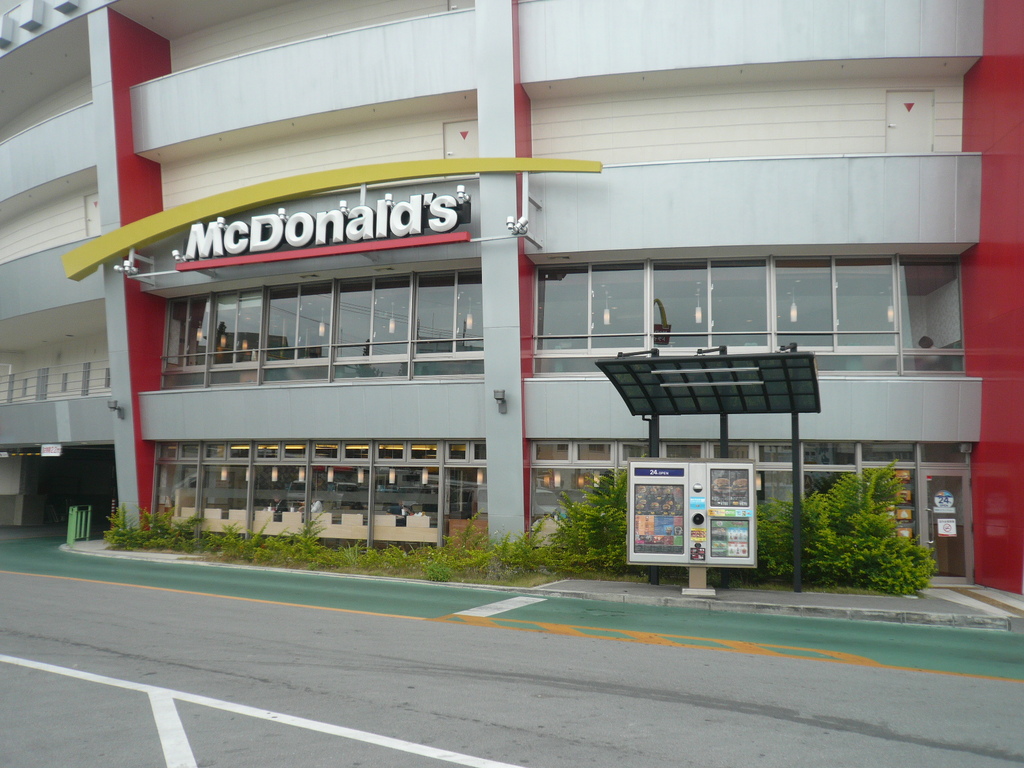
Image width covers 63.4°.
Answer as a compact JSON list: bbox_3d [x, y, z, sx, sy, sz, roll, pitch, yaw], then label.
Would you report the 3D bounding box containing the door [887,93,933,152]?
[{"bbox_3d":[7.257,-4.329,15.142,0.860,2.000,0.080,0,2,4],"label":"door"}]

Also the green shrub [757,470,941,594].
[{"bbox_3d":[5.504,2.409,13.925,2.800,2.030,1.400,0,-7,7],"label":"green shrub"}]

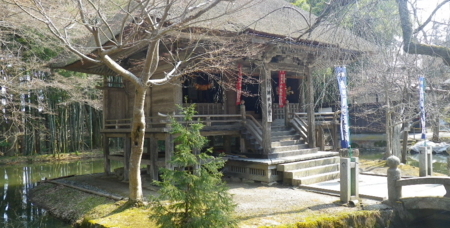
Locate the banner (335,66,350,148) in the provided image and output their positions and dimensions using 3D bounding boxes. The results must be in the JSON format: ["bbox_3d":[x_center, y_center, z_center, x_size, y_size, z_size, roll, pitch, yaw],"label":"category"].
[{"bbox_3d":[2.604,-0.167,8.100,0.480,1.820,0.070,-1,-2,-38],"label":"banner"}]

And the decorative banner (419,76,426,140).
[{"bbox_3d":[5.721,-0.180,10.550,0.460,1.820,0.070,-1,-2,-38],"label":"decorative banner"}]

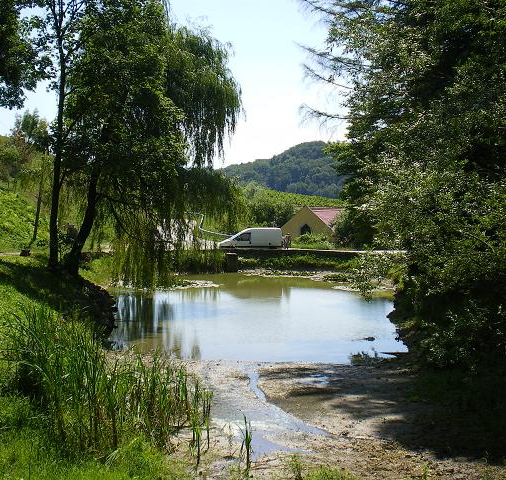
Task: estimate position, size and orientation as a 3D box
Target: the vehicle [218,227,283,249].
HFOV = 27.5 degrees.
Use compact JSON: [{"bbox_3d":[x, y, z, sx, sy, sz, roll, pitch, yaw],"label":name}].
[{"bbox_3d":[-0.200,0.120,72.500,4.450,1.920,1.820,0,1,-5],"label":"vehicle"}]

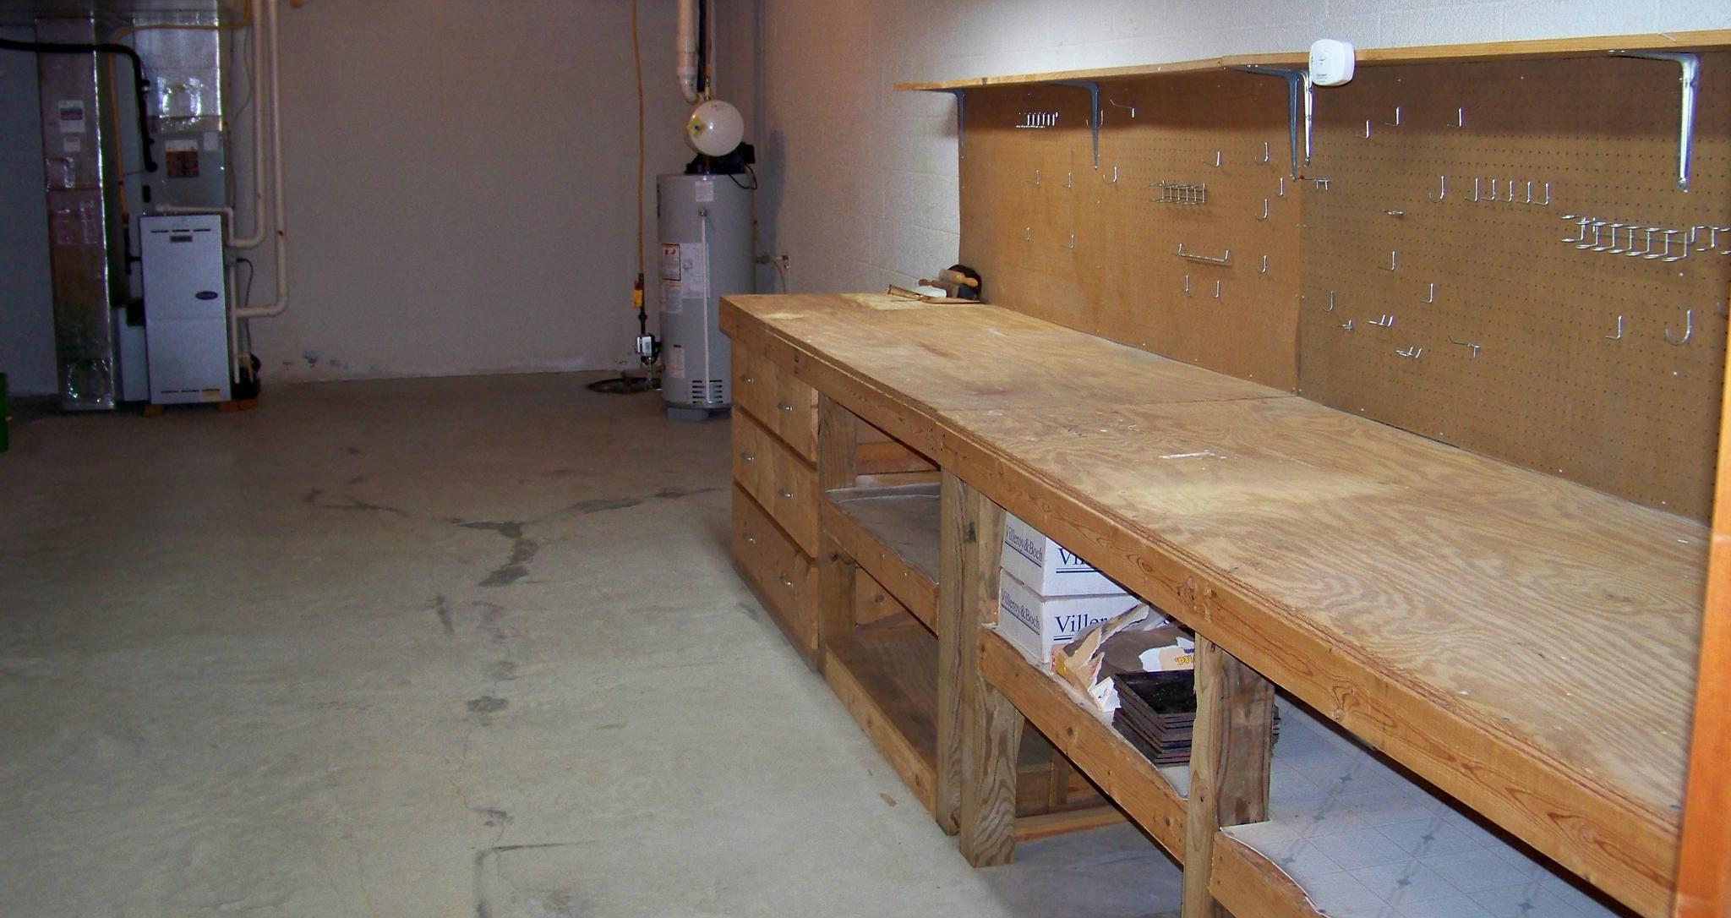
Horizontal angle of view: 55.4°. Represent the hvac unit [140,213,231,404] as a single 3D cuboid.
[{"bbox_3d":[-3.682,-0.856,9.036,0.420,0.985,0.700,-3,12,-16],"label":"hvac unit"}]

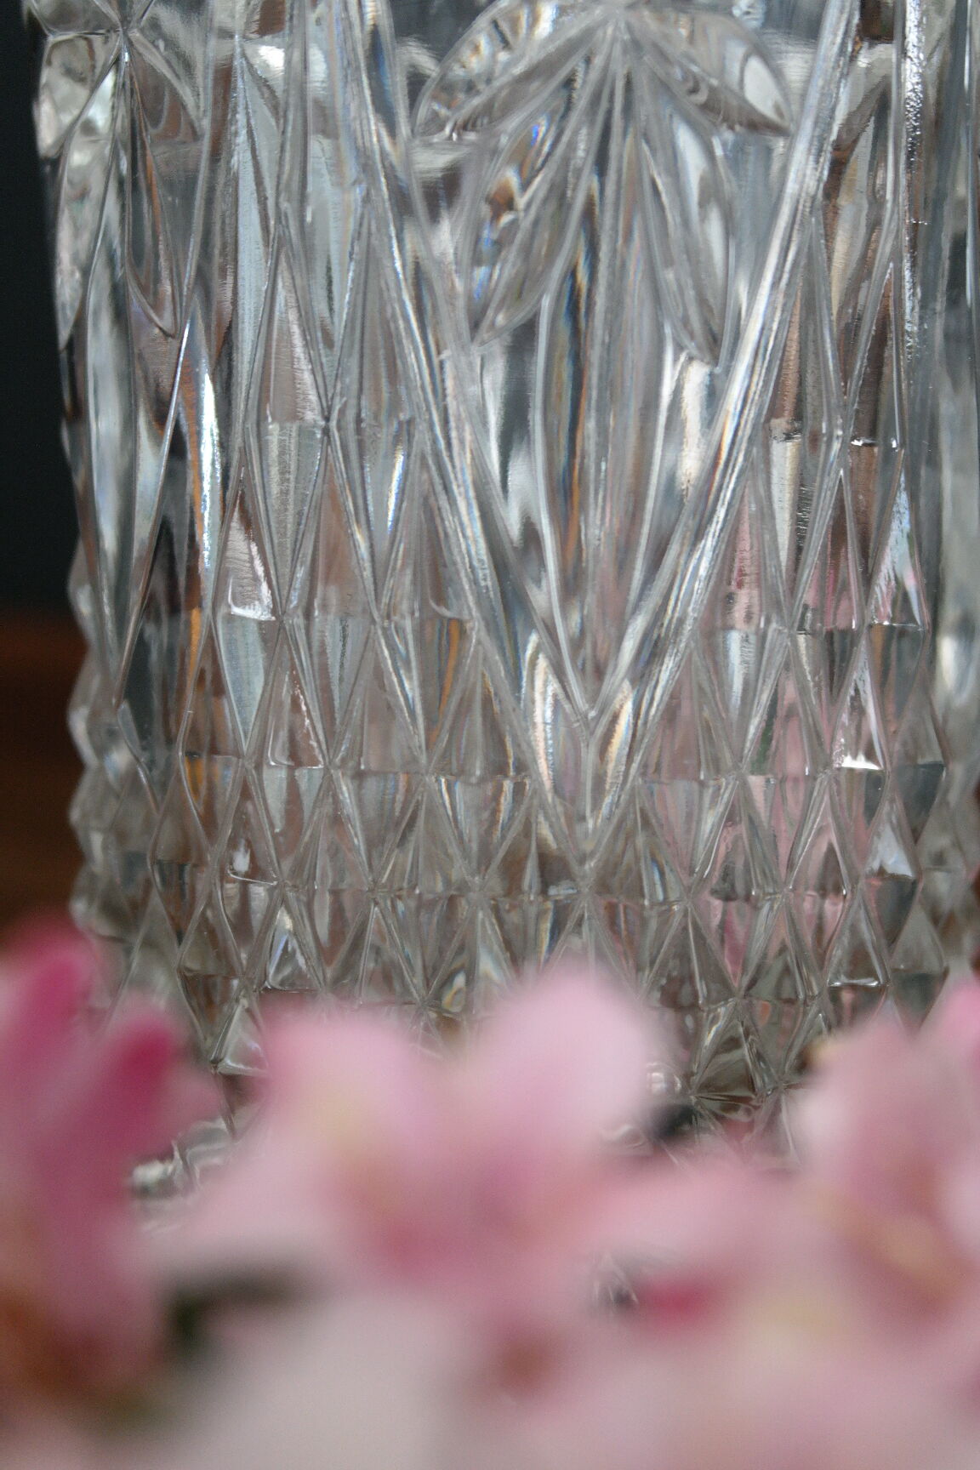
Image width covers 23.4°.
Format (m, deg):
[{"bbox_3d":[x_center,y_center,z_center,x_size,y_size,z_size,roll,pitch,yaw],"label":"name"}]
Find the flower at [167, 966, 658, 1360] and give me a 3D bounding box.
[{"bbox_3d":[-0.007,0.039,0.215,0.044,0.036,0.030,2,-12,0],"label":"flower"}]

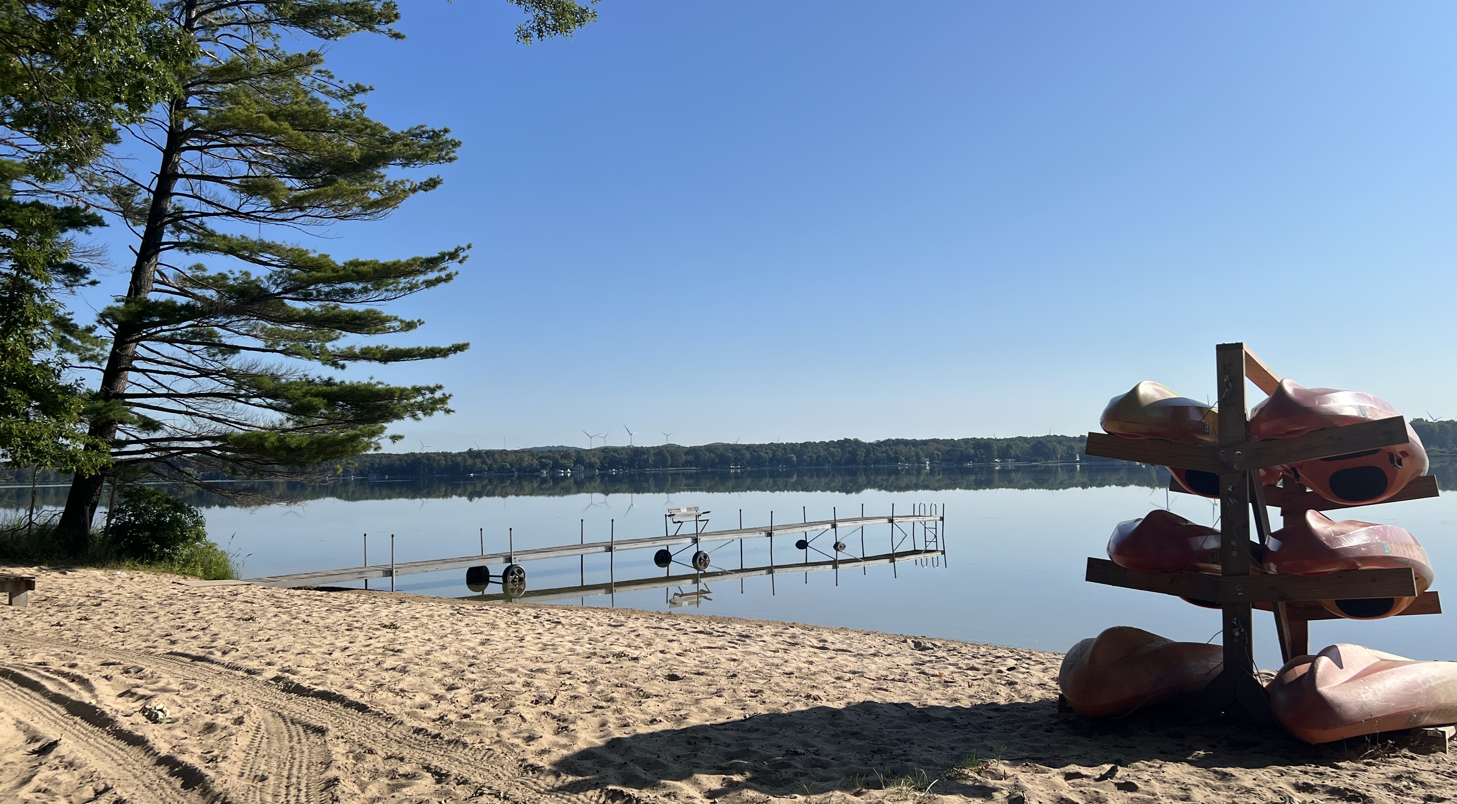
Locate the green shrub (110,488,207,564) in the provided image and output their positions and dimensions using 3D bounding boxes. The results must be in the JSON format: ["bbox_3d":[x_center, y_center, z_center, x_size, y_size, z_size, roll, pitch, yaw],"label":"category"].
[{"bbox_3d":[-11.986,2.596,23.000,2.000,1.650,1.900,1,-4,-27],"label":"green shrub"}]

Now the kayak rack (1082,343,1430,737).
[{"bbox_3d":[3.258,0.838,6.585,1.619,1.999,1.908,-4,-14,36],"label":"kayak rack"}]

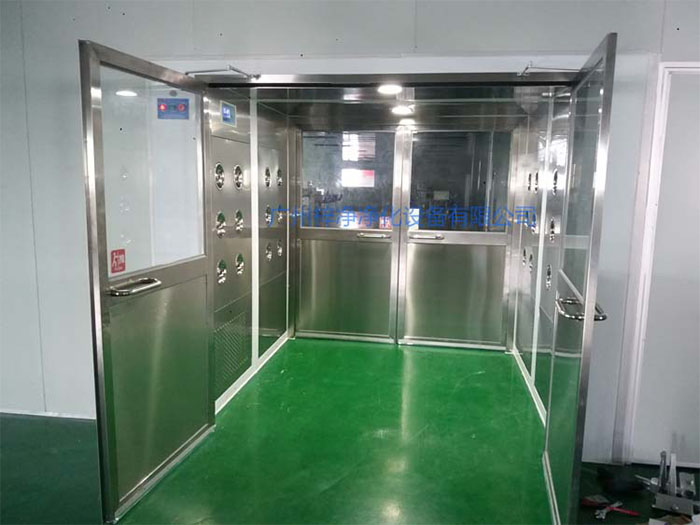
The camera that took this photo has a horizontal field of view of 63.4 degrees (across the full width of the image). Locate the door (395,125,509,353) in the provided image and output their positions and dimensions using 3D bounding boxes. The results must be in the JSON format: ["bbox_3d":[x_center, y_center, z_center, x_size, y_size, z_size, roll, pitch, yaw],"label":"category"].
[{"bbox_3d":[0.911,-0.201,4.972,0.945,1.915,0.050,2,8,9],"label":"door"}]

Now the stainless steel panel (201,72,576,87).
[{"bbox_3d":[0.152,-0.955,2.986,1.967,0.062,0.060,2,9,9],"label":"stainless steel panel"}]

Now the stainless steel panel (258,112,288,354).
[{"bbox_3d":[-0.633,-0.274,4.664,0.040,1.901,0.893,2,8,9],"label":"stainless steel panel"}]

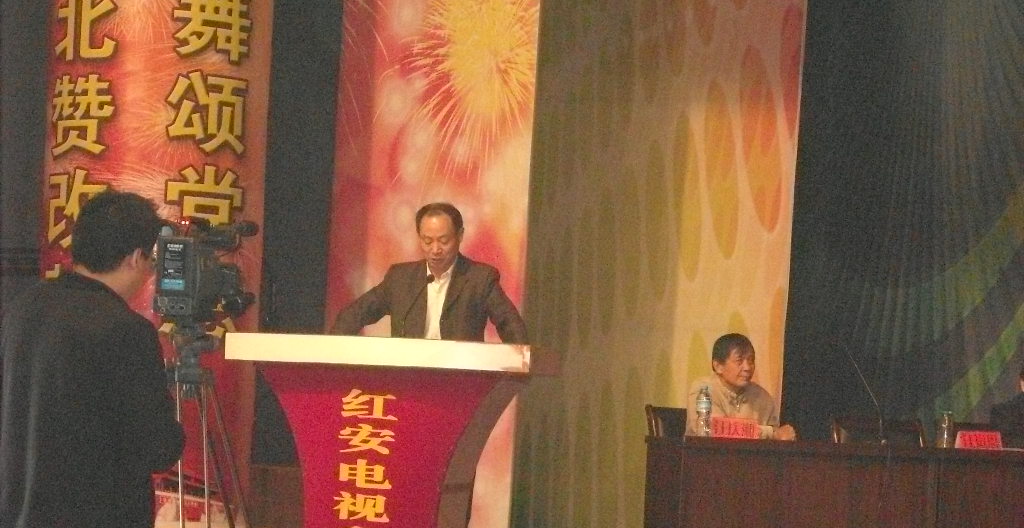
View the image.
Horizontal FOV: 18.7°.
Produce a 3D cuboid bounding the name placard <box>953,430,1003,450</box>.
[{"bbox_3d":[2.060,0.774,13.720,0.238,0.090,0.082,3,-3,-22],"label":"name placard"}]

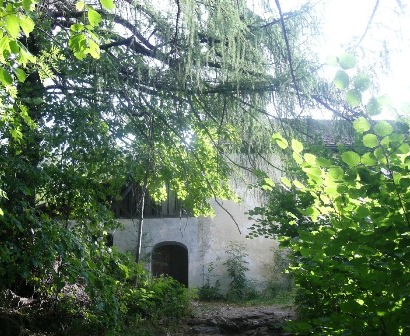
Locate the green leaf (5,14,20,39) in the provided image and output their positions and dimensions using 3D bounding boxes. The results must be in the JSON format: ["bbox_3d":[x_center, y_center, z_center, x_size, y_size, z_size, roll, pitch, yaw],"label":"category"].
[{"bbox_3d":[-0.861,-0.633,2.200,0.063,0.107,0.030,2,-8,-15],"label":"green leaf"}]

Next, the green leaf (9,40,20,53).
[{"bbox_3d":[-0.852,-0.542,2.200,0.042,0.056,0.022,-10,-6,-14],"label":"green leaf"}]

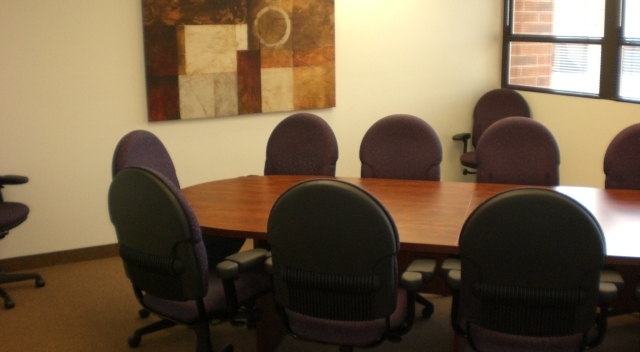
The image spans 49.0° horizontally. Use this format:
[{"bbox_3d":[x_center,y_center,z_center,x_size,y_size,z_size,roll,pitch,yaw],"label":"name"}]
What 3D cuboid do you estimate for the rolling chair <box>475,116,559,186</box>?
[{"bbox_3d":[1.026,0.225,3.815,0.650,1.060,0.640,3,13,18],"label":"rolling chair"}]

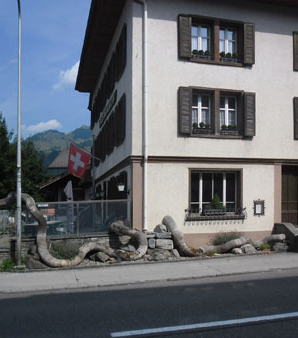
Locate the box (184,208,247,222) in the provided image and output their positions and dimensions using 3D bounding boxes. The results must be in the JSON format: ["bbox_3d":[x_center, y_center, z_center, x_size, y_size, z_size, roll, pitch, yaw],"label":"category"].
[{"bbox_3d":[2.159,1.509,11.400,2.150,0.450,0.300,0,-4,-15],"label":"box"}]

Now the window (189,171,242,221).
[{"bbox_3d":[2.206,0.813,11.650,1.920,1.530,0.250,0,-4,-15],"label":"window"}]

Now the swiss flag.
[{"bbox_3d":[-3.340,-0.411,17.000,1.100,1.650,0.300,0,-4,-15],"label":"swiss flag"}]

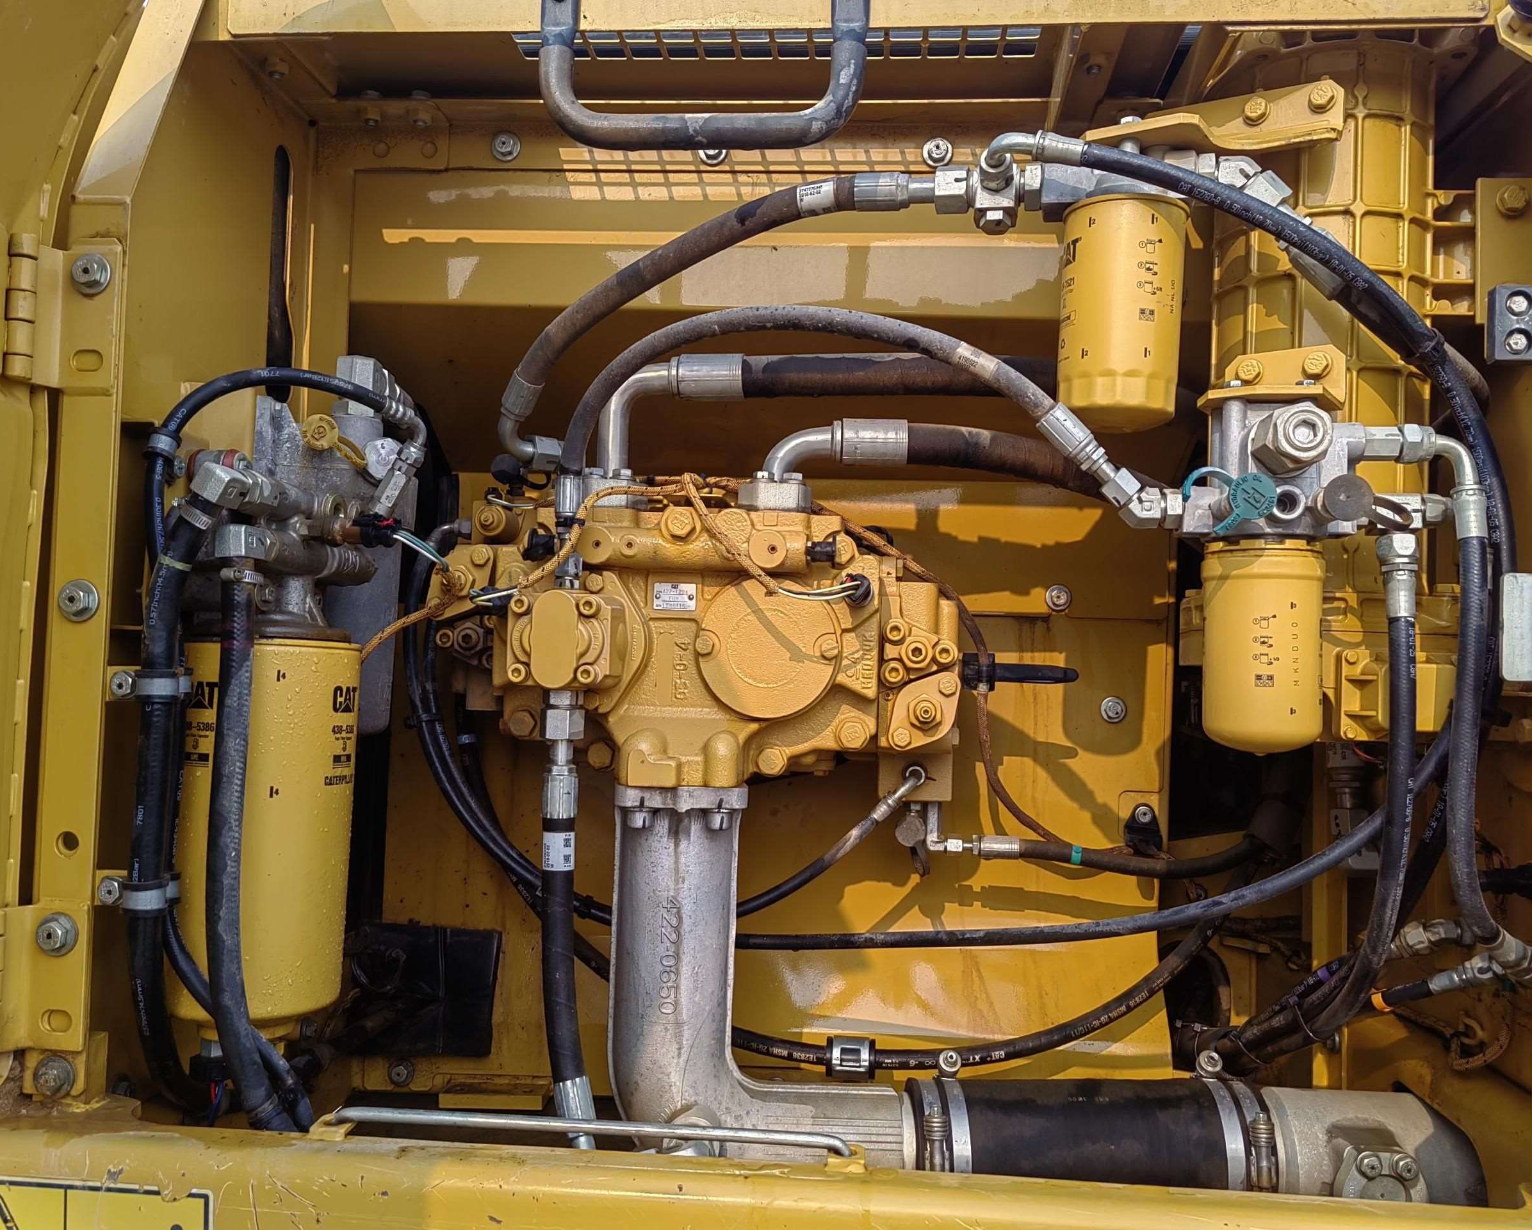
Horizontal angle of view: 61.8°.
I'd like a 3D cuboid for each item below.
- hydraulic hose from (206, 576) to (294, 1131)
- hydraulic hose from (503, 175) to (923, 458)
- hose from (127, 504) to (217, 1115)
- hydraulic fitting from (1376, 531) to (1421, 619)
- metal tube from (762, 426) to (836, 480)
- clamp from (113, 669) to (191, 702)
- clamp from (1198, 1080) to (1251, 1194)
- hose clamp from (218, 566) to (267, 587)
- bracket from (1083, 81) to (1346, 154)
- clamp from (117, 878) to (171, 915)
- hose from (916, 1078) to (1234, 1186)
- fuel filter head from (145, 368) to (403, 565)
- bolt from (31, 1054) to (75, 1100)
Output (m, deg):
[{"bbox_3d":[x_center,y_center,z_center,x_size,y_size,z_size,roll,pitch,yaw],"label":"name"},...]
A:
[{"bbox_3d":[-0.352,0.172,0.872,0.050,0.400,0.090,1,-2,3],"label":"hydraulic hose"},{"bbox_3d":[-0.067,-0.240,1.060,0.410,0.200,0.130,1,-2,20],"label":"hydraulic hose"},{"bbox_3d":[-0.475,0.149,1.030,0.064,0.468,0.090,1,-2,3],"label":"hose"},{"bbox_3d":[0.508,-0.031,1.030,0.033,0.071,0.033,1,-2,3],"label":"hydraulic fitting"},{"bbox_3d":[0.028,-0.139,1.095,0.062,0.045,0.026,1,-2,3],"label":"metal tube"},{"bbox_3d":[-0.480,0.055,1.000,0.054,0.025,0.034,1,-2,3],"label":"clamp"},{"bbox_3d":[0.357,0.431,1.020,0.018,0.113,0.113,1,-2,0],"label":"clamp"},{"bbox_3d":[-0.350,-0.026,0.860,0.032,0.012,0.029,1,-2,3],"label":"hose clamp"},{"bbox_3d":[0.340,-0.386,0.980,0.192,0.048,0.070,1,-2,18],"label":"bracket"},{"bbox_3d":[-0.486,0.220,1.000,0.035,0.024,0.033,1,-2,3],"label":"clamp"},{"bbox_3d":[0.250,0.429,1.020,0.265,0.106,0.106,1,-2,0],"label":"hose"},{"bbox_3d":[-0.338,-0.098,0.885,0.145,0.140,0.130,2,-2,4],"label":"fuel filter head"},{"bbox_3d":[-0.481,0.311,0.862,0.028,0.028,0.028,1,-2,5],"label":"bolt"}]

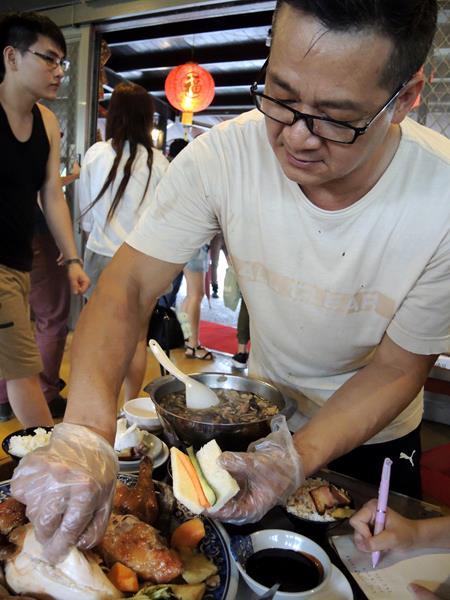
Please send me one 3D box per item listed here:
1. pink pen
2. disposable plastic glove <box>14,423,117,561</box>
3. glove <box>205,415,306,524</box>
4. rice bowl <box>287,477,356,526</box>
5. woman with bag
[{"bbox_3d":[0.219,0.295,0.680,0.012,0.147,0.012,15,-20,4],"label":"pink pen"},{"bbox_3d":[-0.175,0.210,0.540,0.110,0.130,0.110,5,10,-3],"label":"disposable plastic glove"},{"bbox_3d":[0.044,0.231,0.660,0.140,0.125,0.100,-1,12,-32],"label":"glove"},{"bbox_3d":[0.136,0.315,0.702,0.108,0.062,0.108,5,10,0],"label":"rice bowl"},{"bbox_3d":[-0.465,-0.141,2.240,0.480,1.630,0.340,4,10,-7],"label":"woman with bag"}]

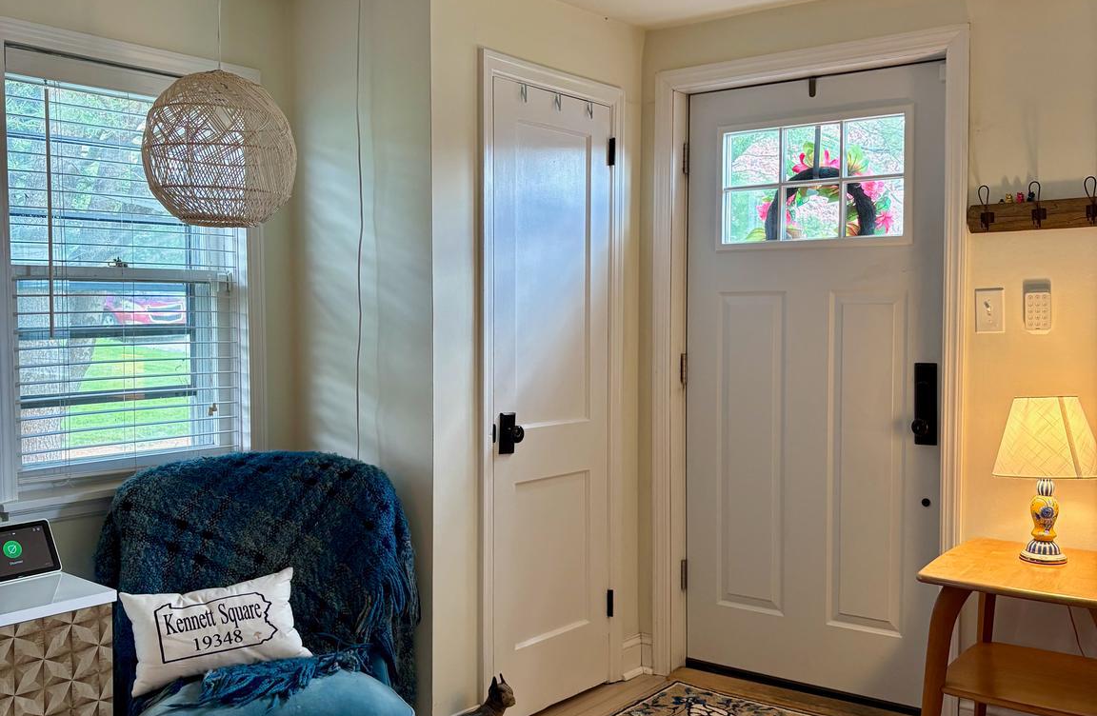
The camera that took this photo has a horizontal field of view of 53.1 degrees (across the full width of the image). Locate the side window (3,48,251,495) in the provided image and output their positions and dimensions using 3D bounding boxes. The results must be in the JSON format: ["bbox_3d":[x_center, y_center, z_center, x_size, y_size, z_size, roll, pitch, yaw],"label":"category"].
[{"bbox_3d":[-1.129,-0.230,3.000,0.100,1.110,0.720,2,3,38],"label":"side window"}]

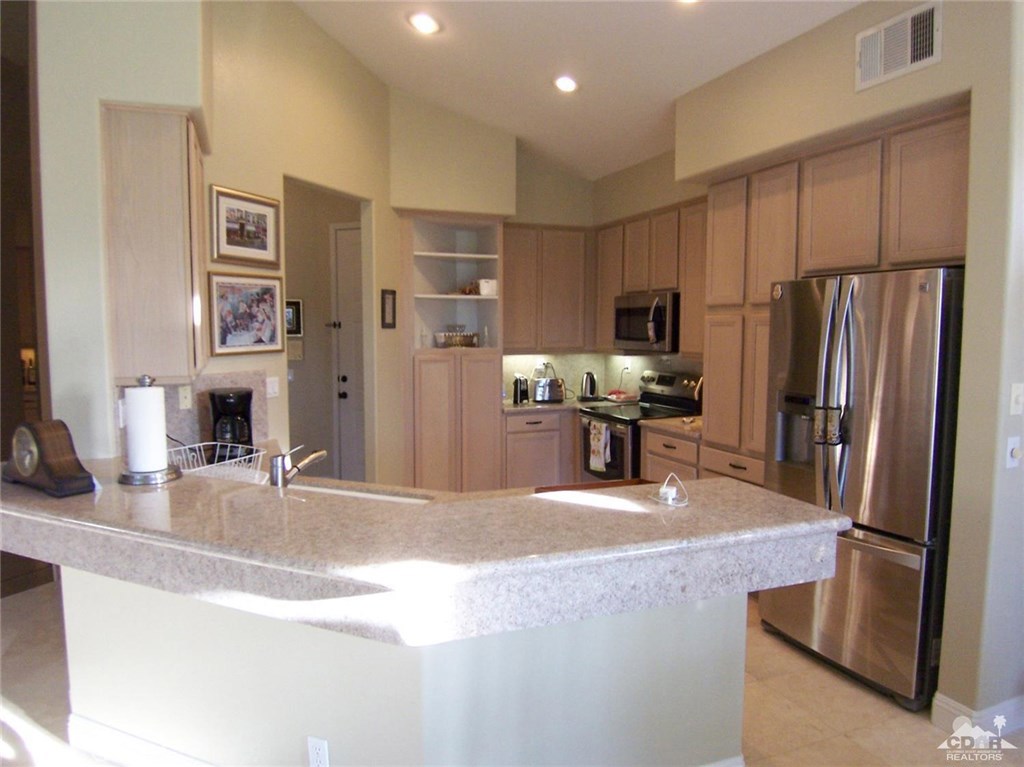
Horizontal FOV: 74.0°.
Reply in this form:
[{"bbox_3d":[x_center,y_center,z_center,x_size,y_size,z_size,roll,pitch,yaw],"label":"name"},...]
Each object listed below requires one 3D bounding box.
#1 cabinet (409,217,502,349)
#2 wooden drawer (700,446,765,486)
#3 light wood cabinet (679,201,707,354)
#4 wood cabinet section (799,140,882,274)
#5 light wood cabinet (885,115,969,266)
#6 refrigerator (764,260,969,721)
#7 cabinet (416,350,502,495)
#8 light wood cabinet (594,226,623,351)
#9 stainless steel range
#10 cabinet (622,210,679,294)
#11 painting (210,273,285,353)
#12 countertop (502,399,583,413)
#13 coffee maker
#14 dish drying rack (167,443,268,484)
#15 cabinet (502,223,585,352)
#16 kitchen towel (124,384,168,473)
[{"bbox_3d":[-0.523,-0.784,5.437,0.752,1.014,0.543,-2,5,-23],"label":"cabinet"},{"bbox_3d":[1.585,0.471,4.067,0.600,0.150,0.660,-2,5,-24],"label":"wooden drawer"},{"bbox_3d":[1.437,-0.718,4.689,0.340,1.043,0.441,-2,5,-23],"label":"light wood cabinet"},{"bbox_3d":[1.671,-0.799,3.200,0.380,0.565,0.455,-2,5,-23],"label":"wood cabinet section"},{"bbox_3d":[2.040,-0.806,2.949,0.606,0.611,0.466,-2,5,-23],"label":"light wood cabinet"},{"bbox_3d":[1.806,0.402,3.226,0.844,1.778,0.883,-2,5,-23],"label":"refrigerator"},{"bbox_3d":[-0.532,0.398,5.556,0.737,1.373,0.601,-2,5,-23],"label":"cabinet"},{"bbox_3d":[0.948,-0.798,5.804,0.330,1.080,0.450,-2,5,-24],"label":"light wood cabinet"},{"bbox_3d":[0.989,0.543,5.380,0.680,1.200,0.755,-2,5,-24],"label":"stainless steel range"},{"bbox_3d":[1.200,-0.982,5.218,0.340,0.597,0.742,-2,5,-23],"label":"cabinet"},{"bbox_3d":[-1.370,-0.362,3.564,0.030,0.410,0.535,2,5,21],"label":"painting"},{"bbox_3d":[0.181,0.203,5.850,0.825,0.044,0.640,-2,5,-23],"label":"countertop"},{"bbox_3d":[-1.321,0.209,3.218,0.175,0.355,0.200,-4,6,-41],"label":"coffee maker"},{"bbox_3d":[-1.238,0.347,2.706,0.340,0.130,0.390,2,5,28],"label":"dish drying rack"},{"bbox_3d":[0.188,-0.805,5.936,0.890,1.070,0.330,-2,5,-24],"label":"cabinet"},{"bbox_3d":[-1.238,0.144,2.316,0.128,0.280,0.128,-2,5,-24],"label":"kitchen towel"}]

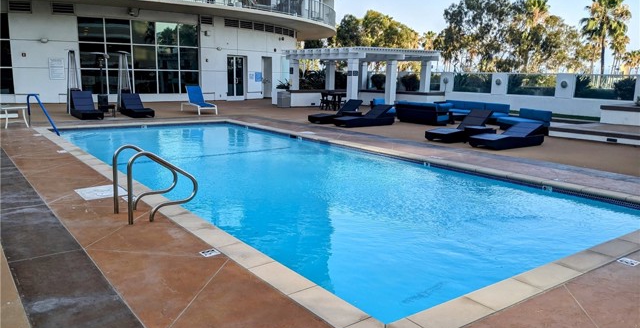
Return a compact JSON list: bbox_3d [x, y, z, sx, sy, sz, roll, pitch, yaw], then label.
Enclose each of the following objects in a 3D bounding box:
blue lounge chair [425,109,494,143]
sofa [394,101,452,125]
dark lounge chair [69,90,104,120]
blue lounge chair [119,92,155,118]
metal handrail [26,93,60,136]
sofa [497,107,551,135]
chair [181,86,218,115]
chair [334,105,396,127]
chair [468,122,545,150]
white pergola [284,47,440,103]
[{"bbox_3d":[3.785,-1.043,13.302,2.005,0.782,0.692,-7,13,-37],"label":"blue lounge chair"},{"bbox_3d":[3.652,-1.819,17.823,0.850,0.720,1.850,-6,13,-36],"label":"sofa"},{"bbox_3d":[-8.072,-2.044,17.272,0.692,0.872,2.005,-6,12,-34],"label":"dark lounge chair"},{"bbox_3d":[-6.756,-2.170,18.382,0.692,0.785,2.005,-6,12,-34],"label":"blue lounge chair"},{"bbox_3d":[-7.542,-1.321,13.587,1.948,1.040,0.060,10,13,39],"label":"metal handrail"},{"bbox_3d":[6.488,-1.344,15.599,0.820,0.680,1.500,-6,13,-36],"label":"sofa"},{"bbox_3d":[-4.874,-2.544,20.151,0.680,0.980,2.000,-5,12,-32],"label":"chair"},{"bbox_3d":[1.509,-1.622,16.611,2.005,0.667,0.692,-6,12,-36],"label":"chair"},{"bbox_3d":[4.643,-0.712,12.264,2.005,0.528,0.692,-6,12,-36],"label":"chair"},{"bbox_3d":[2.103,-4.427,26.187,6.000,2.860,5.400,-6,13,-36],"label":"white pergola"}]

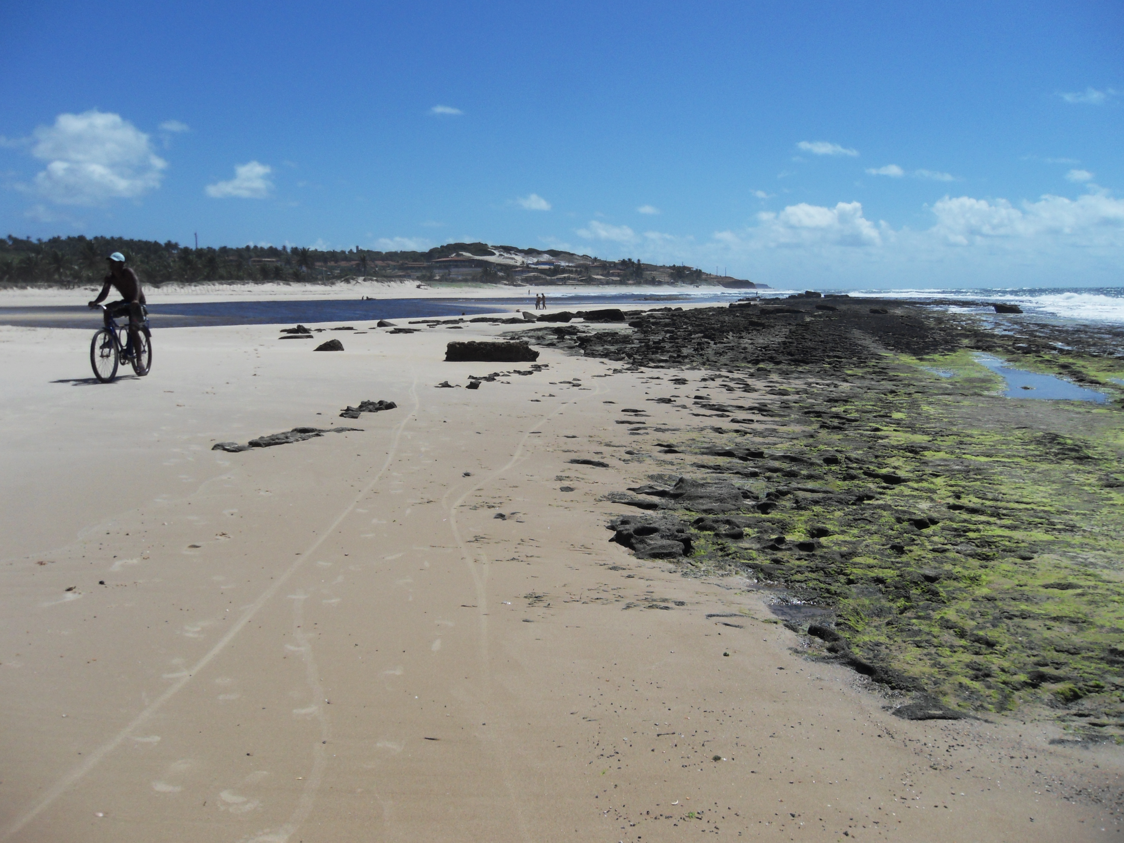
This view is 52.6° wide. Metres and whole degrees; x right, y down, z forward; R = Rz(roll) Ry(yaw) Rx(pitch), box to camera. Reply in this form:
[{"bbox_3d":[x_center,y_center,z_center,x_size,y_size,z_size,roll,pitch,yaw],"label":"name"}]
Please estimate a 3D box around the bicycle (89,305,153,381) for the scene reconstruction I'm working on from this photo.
[{"bbox_3d":[-5.785,-1.062,14.891,0.600,1.030,1.740,0,7,2],"label":"bicycle"}]

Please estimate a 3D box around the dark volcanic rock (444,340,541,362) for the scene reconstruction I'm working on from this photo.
[{"bbox_3d":[-1.421,-1.455,23.376,1.850,0.420,0.800,0,7,0],"label":"dark volcanic rock"}]

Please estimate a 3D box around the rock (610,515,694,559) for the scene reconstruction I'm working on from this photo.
[{"bbox_3d":[0.523,0.660,6.672,0.470,0.140,0.580,0,7,0],"label":"rock"}]

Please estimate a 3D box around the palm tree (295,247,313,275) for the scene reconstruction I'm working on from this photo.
[{"bbox_3d":[-78.401,-48.433,344.504,5.500,8.700,5.500,-2,7,-13],"label":"palm tree"}]

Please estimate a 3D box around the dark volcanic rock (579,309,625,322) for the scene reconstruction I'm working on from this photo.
[{"bbox_3d":[2.037,-5.397,57.961,2.300,0.680,1.500,0,7,0],"label":"dark volcanic rock"}]

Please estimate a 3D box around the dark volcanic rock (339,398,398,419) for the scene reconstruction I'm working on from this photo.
[{"bbox_3d":[-2.190,-0.161,12.842,0.640,0.140,0.800,-1,7,-10],"label":"dark volcanic rock"}]

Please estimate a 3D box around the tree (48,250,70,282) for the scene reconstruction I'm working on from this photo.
[{"bbox_3d":[-130.523,-40.393,294.521,5.400,8.400,5.400,-3,7,-24],"label":"tree"}]

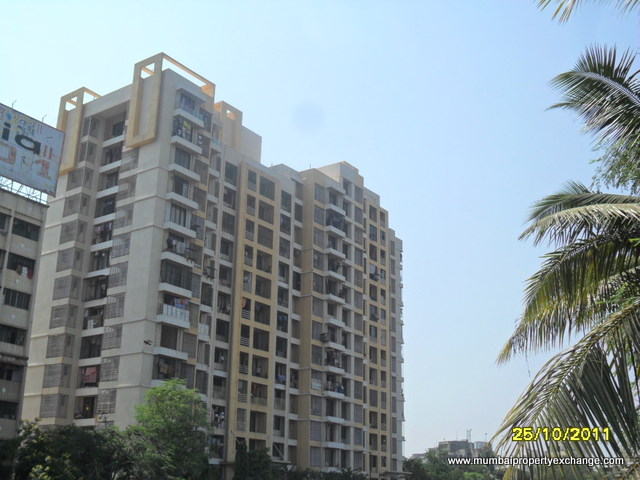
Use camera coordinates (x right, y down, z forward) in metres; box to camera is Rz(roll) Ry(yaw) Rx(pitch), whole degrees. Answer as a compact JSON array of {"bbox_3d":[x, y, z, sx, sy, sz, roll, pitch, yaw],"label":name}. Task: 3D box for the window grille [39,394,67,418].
[{"bbox_3d":[-25.130,15.872,77.042,2.507,2.183,1.200,-12,-23,33],"label":"window grille"}]

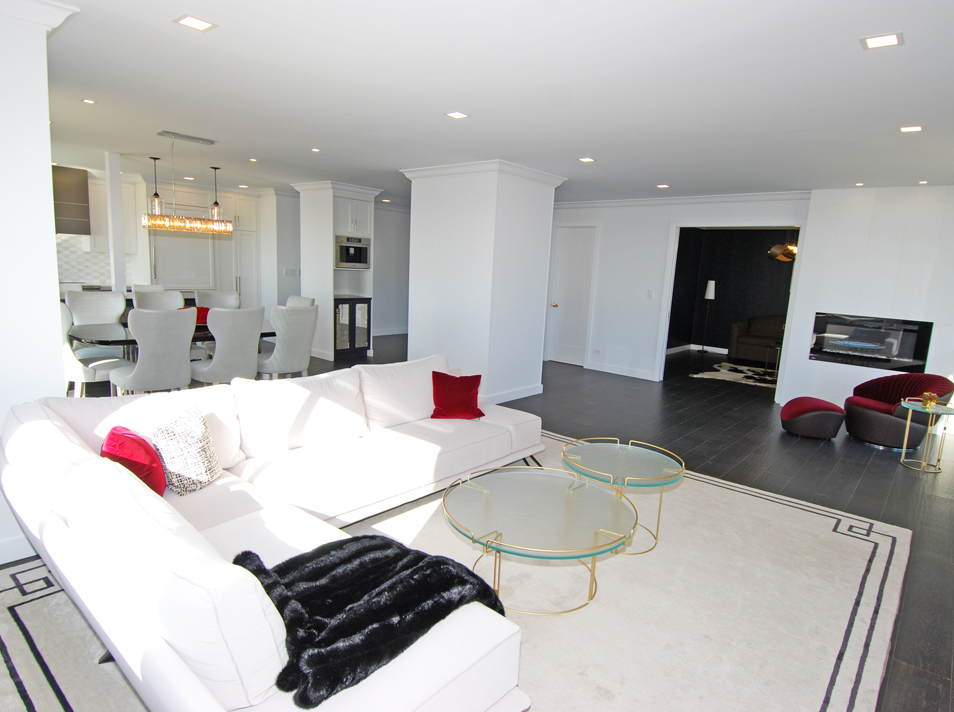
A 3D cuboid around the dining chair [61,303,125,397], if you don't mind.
[{"bbox_3d":[-3.252,0.051,4.569,0.610,1.010,0.520,-6,13,-42],"label":"dining chair"}]

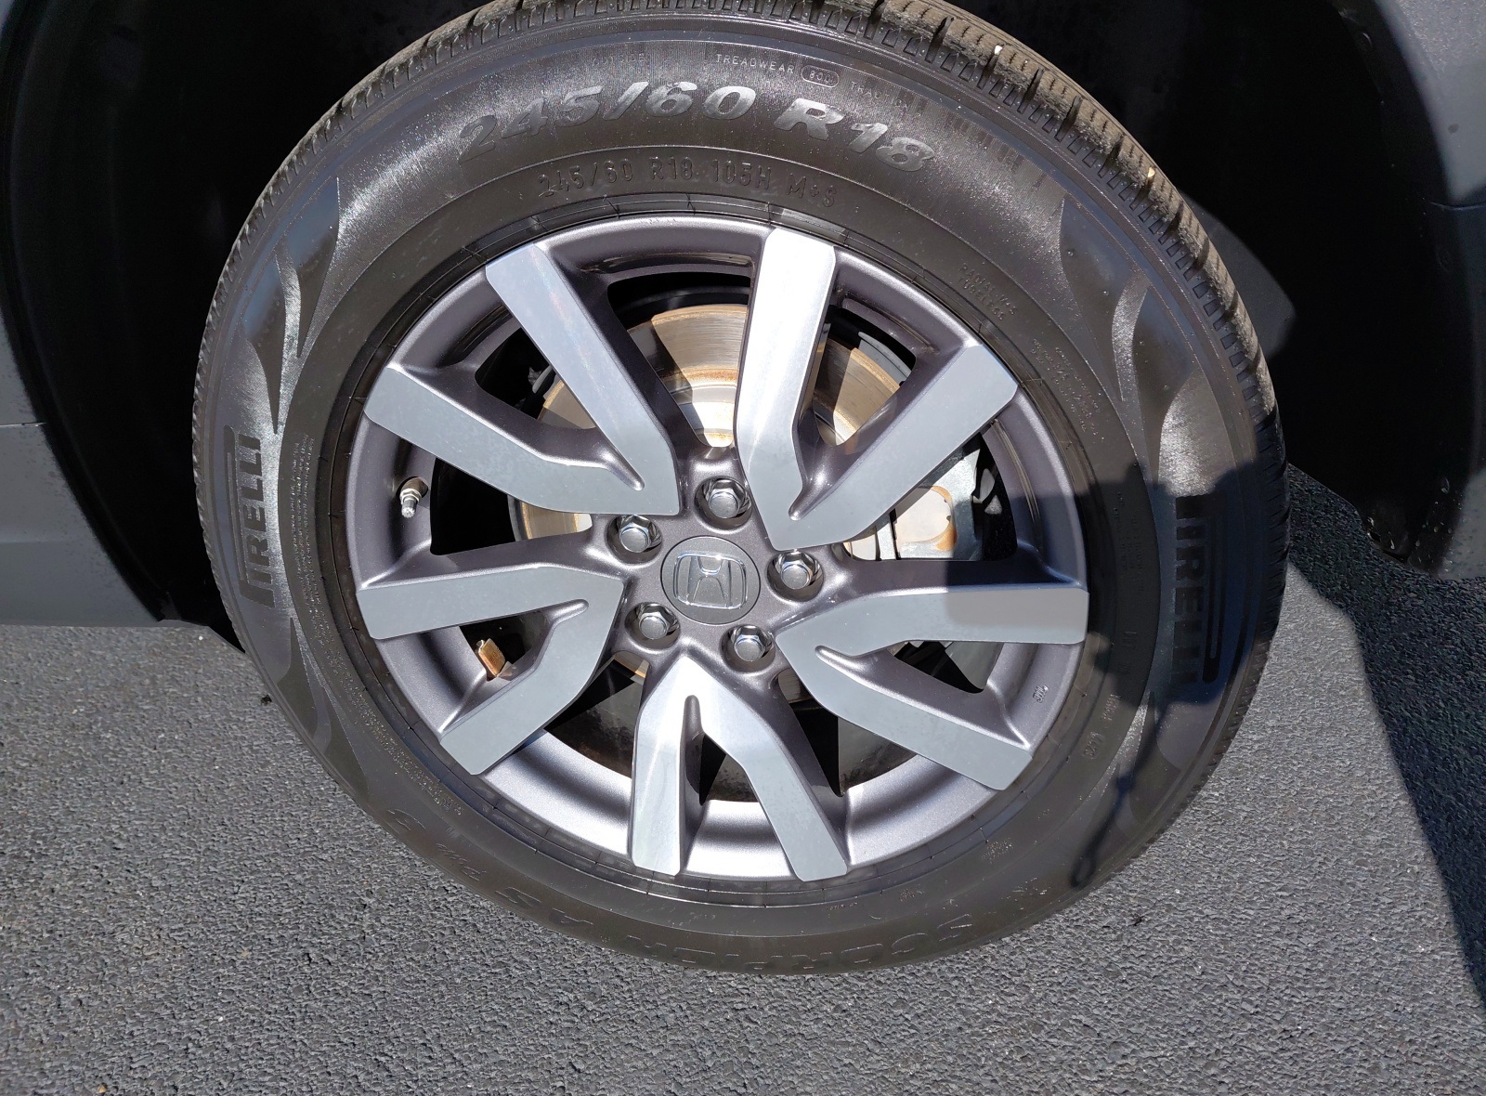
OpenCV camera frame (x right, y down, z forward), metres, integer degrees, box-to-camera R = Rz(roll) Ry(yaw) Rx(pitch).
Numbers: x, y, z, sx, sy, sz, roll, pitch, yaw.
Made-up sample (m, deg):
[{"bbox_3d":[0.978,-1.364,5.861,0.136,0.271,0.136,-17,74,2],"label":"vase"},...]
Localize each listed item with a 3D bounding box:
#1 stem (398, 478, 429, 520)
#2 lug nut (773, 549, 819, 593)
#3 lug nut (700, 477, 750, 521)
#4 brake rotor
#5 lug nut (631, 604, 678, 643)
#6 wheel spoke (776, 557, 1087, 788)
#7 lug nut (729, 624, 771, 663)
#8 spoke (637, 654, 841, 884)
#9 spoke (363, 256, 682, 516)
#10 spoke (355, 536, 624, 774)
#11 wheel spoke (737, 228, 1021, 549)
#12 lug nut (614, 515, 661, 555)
[{"bbox_3d":[-0.235,-0.034,0.759,0.013,0.013,0.036,-8,33,-3],"label":"stem"},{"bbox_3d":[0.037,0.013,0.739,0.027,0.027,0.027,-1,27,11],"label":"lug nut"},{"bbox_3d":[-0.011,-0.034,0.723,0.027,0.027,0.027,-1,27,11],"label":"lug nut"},{"bbox_3d":[-0.012,-0.007,0.797,0.330,0.330,0.058,-1,27,11],"label":"brake rotor"},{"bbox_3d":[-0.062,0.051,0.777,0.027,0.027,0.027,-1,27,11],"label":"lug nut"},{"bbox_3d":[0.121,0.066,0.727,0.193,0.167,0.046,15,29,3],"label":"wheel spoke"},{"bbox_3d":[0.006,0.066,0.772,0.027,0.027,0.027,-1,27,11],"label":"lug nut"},{"bbox_3d":[-0.009,0.160,0.801,0.167,0.193,0.046,-1,27,11],"label":"spoke"},{"bbox_3d":[-0.122,-0.081,0.697,0.167,0.193,0.046,-36,16,25],"label":"spoke"},{"bbox_3d":[-0.159,0.069,0.782,0.193,0.167,0.046,-18,22,19],"label":"spoke"},{"bbox_3d":[0.050,-0.083,0.663,0.167,0.193,0.046,31,28,-6],"label":"wheel spoke"},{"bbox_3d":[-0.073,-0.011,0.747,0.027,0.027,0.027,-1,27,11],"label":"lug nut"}]

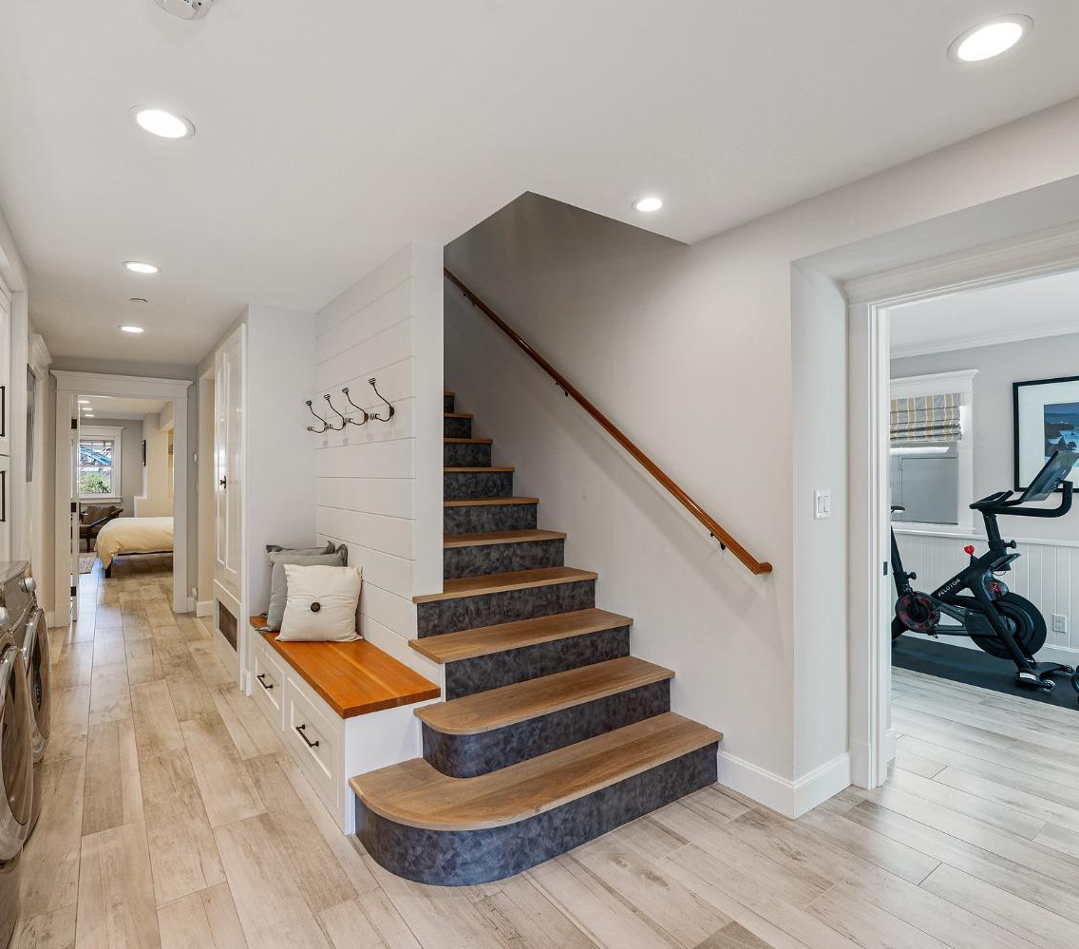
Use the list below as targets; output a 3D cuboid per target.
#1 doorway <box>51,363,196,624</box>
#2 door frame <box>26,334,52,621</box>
[{"bbox_3d":[-3.800,0.211,5.433,1.078,2.220,0.157,0,0,-36],"label":"doorway"},{"bbox_3d":[-3.590,0.205,4.238,0.111,2.227,1.048,0,0,-36],"label":"door frame"}]

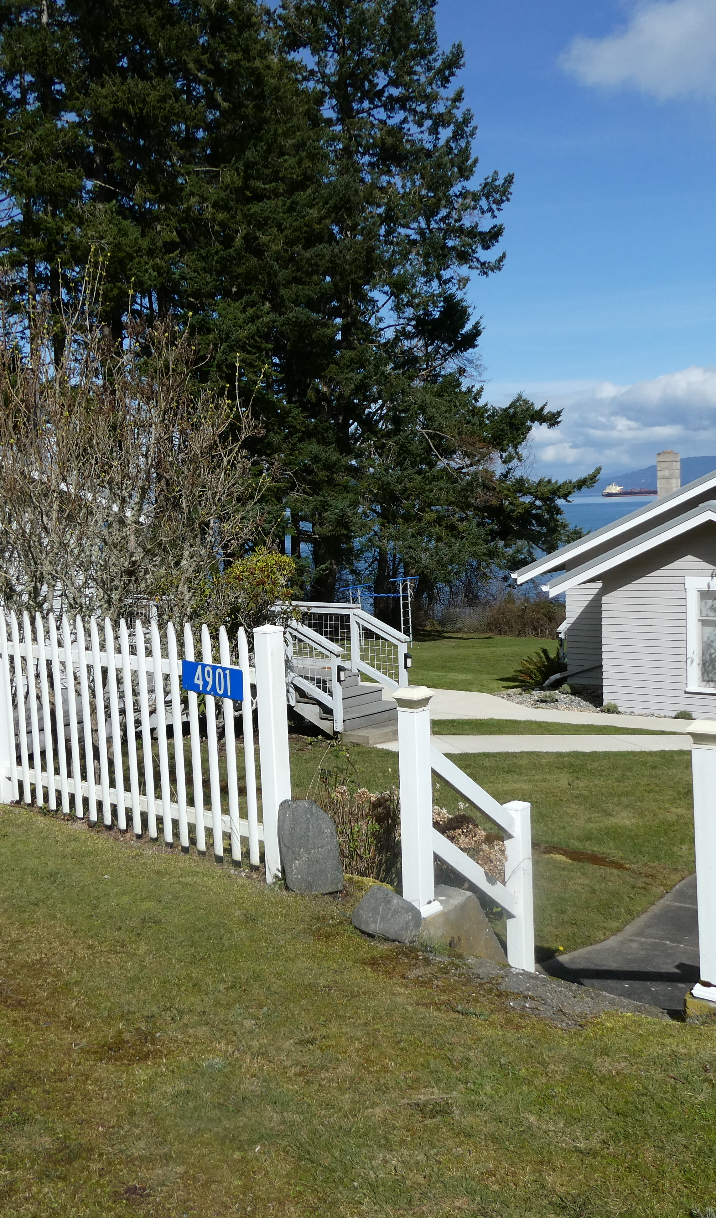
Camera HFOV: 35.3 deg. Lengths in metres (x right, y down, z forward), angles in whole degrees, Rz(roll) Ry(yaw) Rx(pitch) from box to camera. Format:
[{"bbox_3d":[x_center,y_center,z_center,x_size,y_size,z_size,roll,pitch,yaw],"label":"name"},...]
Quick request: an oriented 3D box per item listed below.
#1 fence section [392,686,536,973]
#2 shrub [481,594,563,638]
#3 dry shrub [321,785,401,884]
[{"bbox_3d":[0.527,1.071,5.255,0.140,1.538,0.950,3,7,41],"label":"fence section"},{"bbox_3d":[4.814,0.198,32.000,2.700,1.300,1.800,-2,6,0],"label":"shrub"},{"bbox_3d":[0.056,1.216,5.850,0.500,0.580,0.480,-2,6,0],"label":"dry shrub"}]

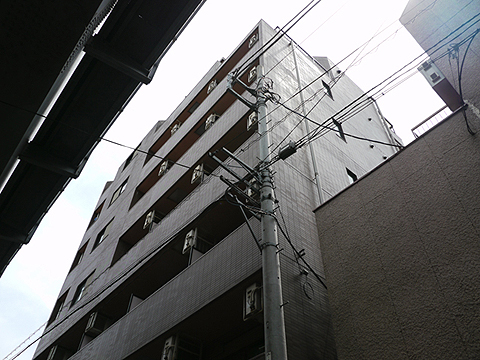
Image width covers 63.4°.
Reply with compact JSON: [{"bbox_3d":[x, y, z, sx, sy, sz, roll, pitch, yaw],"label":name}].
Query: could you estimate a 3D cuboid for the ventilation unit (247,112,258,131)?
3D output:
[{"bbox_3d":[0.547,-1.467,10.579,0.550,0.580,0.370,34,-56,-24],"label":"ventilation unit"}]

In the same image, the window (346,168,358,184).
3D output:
[{"bbox_3d":[3.219,0.124,10.997,0.500,1.040,0.120,33,-56,-24],"label":"window"}]

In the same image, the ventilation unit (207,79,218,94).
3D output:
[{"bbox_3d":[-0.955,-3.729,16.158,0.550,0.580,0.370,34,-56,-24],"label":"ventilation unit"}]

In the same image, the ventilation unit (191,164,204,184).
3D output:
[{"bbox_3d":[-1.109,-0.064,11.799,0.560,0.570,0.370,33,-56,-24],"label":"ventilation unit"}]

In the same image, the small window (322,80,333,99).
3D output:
[{"bbox_3d":[3.442,-3.523,15.403,0.500,1.050,0.160,34,-56,-24],"label":"small window"}]

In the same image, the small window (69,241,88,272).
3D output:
[{"bbox_3d":[-7.382,3.602,18.155,0.200,1.400,1.300,34,-56,-24],"label":"small window"}]

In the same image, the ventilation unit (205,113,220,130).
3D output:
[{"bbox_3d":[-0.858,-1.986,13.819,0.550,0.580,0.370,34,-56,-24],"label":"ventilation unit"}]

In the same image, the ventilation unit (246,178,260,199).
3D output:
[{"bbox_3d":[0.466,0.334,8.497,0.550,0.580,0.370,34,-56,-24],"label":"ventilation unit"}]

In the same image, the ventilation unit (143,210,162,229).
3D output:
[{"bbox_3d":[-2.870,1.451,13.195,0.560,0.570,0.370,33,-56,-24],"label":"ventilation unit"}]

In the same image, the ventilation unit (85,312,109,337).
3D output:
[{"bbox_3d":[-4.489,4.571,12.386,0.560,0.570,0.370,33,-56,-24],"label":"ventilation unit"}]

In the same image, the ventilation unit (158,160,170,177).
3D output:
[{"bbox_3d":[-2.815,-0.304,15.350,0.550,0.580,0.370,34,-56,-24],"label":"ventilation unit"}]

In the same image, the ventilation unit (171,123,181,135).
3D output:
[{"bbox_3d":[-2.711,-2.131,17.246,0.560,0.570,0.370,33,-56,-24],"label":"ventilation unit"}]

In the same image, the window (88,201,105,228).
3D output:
[{"bbox_3d":[-7.516,1.823,20.522,0.150,1.400,1.200,33,-56,-24],"label":"window"}]

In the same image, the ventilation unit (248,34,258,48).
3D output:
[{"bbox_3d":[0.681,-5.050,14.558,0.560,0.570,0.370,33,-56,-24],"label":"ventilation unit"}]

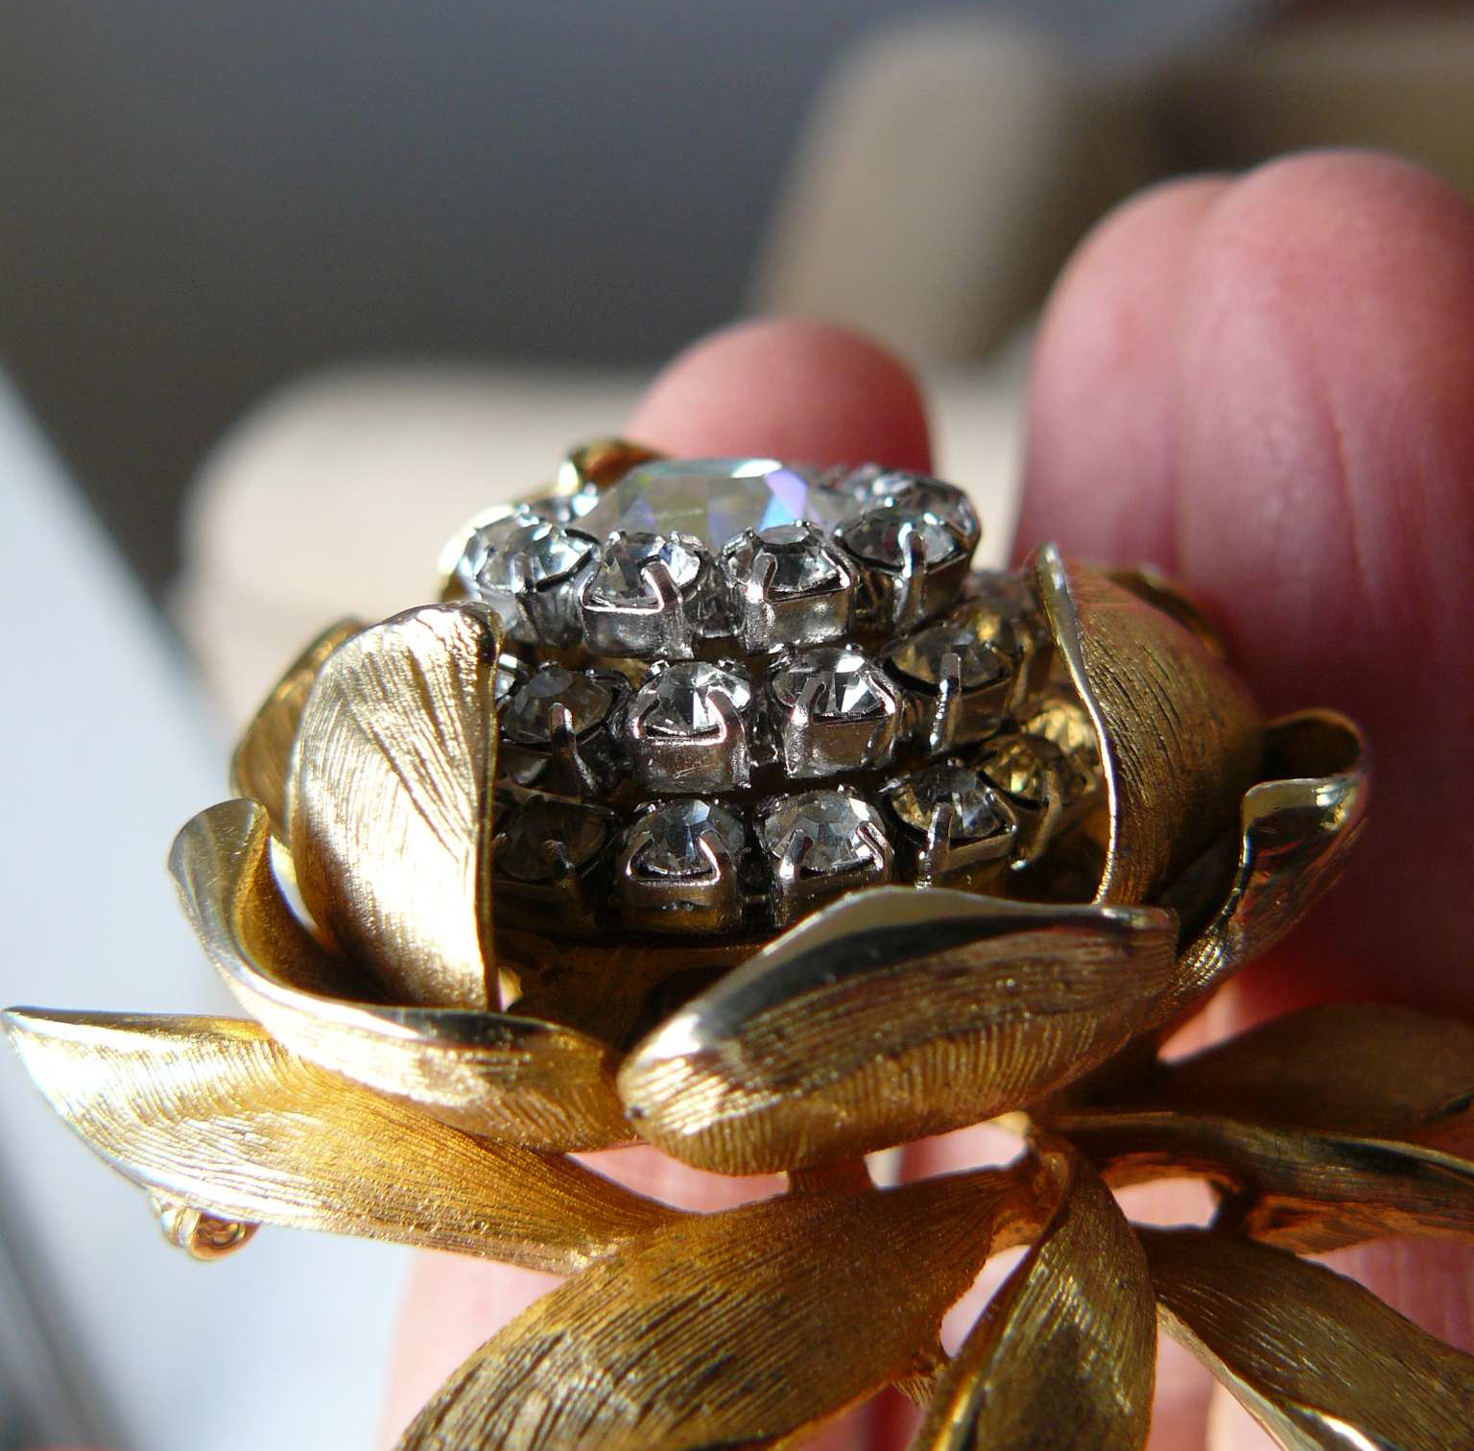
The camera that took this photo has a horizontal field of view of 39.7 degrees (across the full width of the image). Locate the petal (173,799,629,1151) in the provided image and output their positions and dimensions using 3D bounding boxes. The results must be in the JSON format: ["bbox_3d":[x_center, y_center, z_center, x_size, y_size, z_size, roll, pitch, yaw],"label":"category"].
[{"bbox_3d":[-0.014,0.011,0.086,0.026,0.009,0.009,12,39,39],"label":"petal"}]

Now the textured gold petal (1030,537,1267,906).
[{"bbox_3d":[0.019,0.000,0.090,0.006,0.019,0.017,-1,17,34],"label":"textured gold petal"}]

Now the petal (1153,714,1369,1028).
[{"bbox_3d":[0.023,0.005,0.091,0.007,0.009,0.022,31,31,18],"label":"petal"}]

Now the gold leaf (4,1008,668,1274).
[{"bbox_3d":[-0.017,0.017,0.083,0.032,0.005,0.010,16,39,16],"label":"gold leaf"}]

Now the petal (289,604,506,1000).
[{"bbox_3d":[-0.014,0.003,0.087,0.006,0.017,0.018,-7,17,-34],"label":"petal"}]

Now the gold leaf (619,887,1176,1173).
[{"bbox_3d":[0.007,0.011,0.077,0.023,0.010,0.007,-9,24,-15],"label":"gold leaf"}]

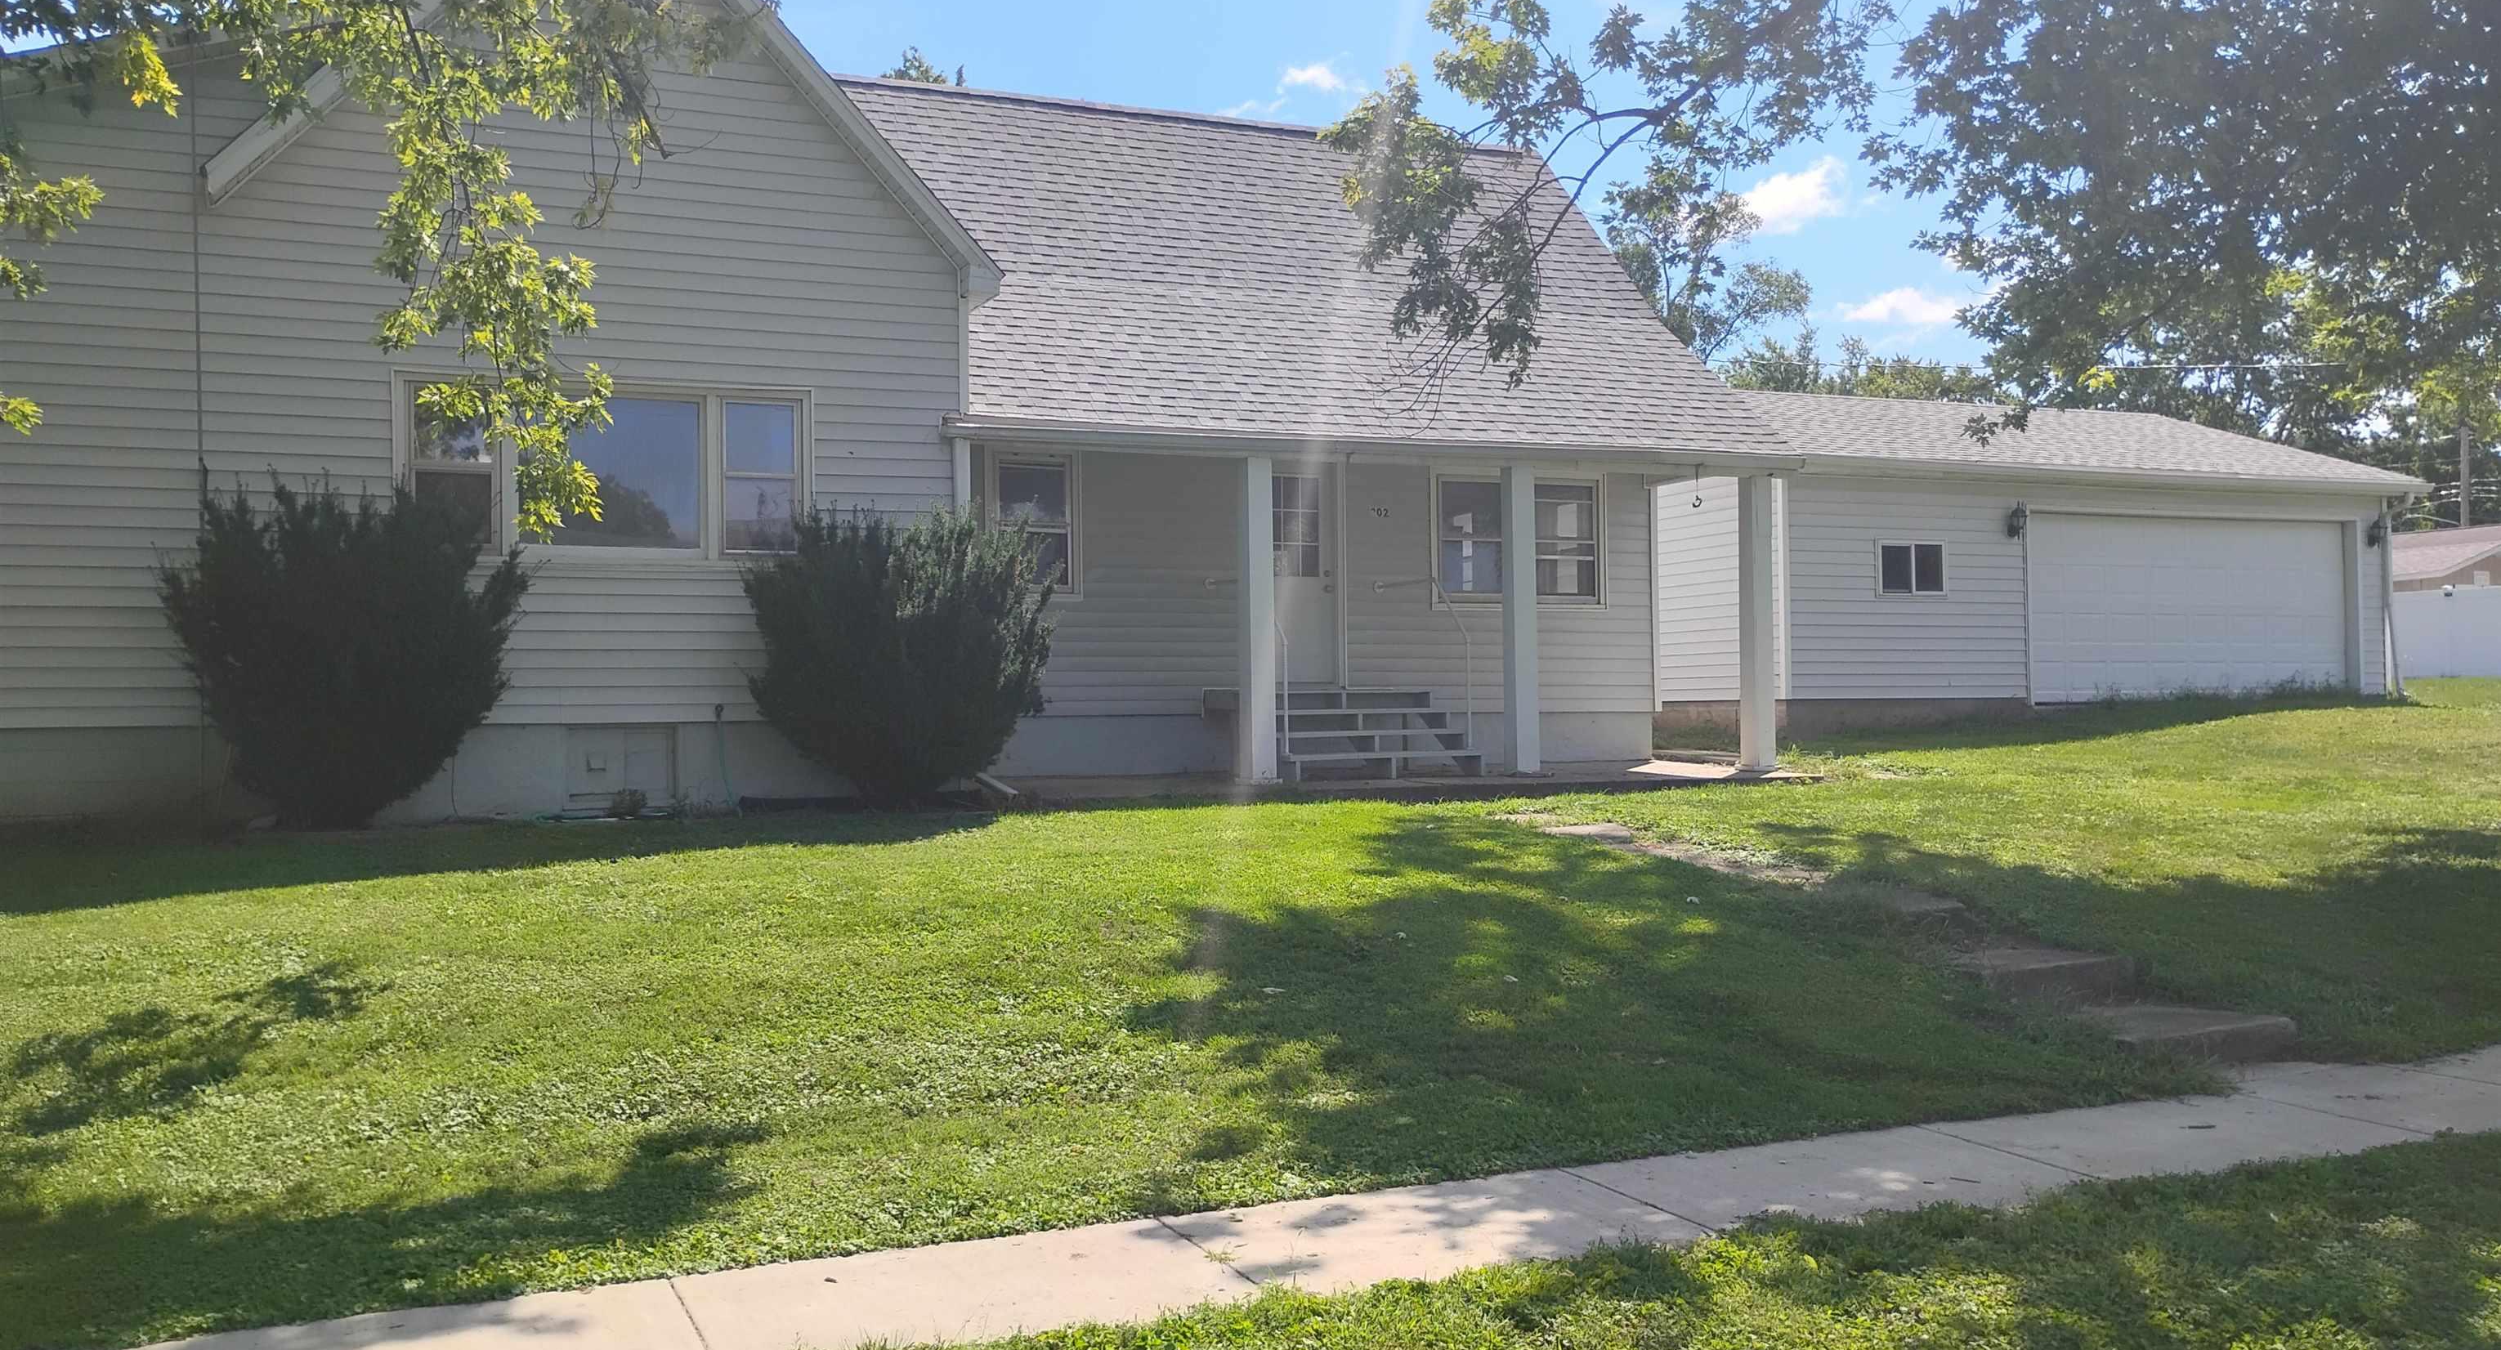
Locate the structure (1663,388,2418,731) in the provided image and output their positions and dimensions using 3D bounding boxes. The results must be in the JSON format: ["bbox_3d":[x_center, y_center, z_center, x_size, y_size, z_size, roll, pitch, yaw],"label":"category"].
[{"bbox_3d":[8.099,-1.428,25.890,9.480,4.250,8.060,0,-1,-23],"label":"structure"}]

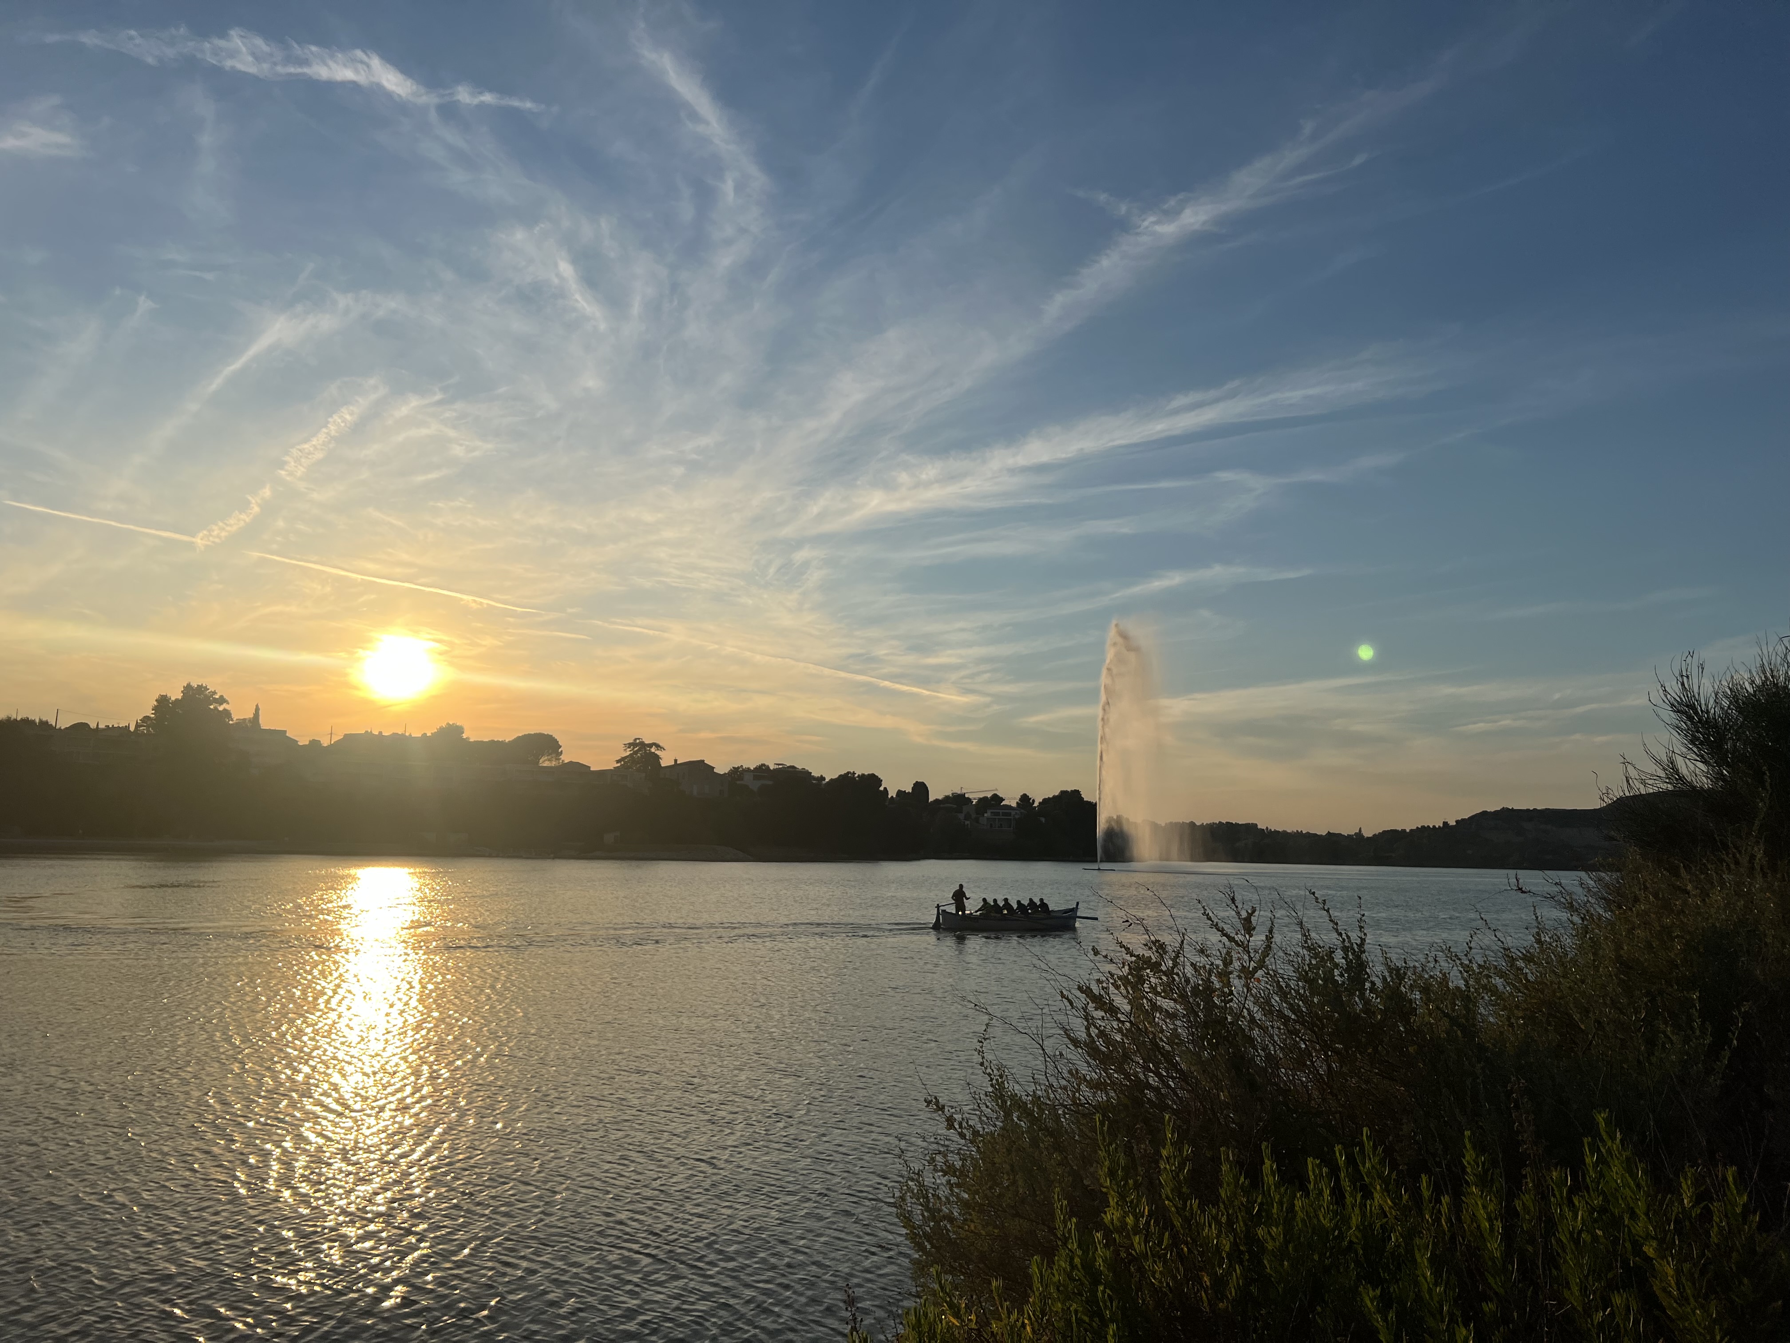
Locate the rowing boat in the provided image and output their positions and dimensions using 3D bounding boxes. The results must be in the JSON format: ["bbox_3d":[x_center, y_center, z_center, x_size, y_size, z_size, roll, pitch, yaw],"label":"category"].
[{"bbox_3d":[5.210,11.500,63.000,6.850,1.380,1.900,0,-7,5],"label":"rowing boat"}]

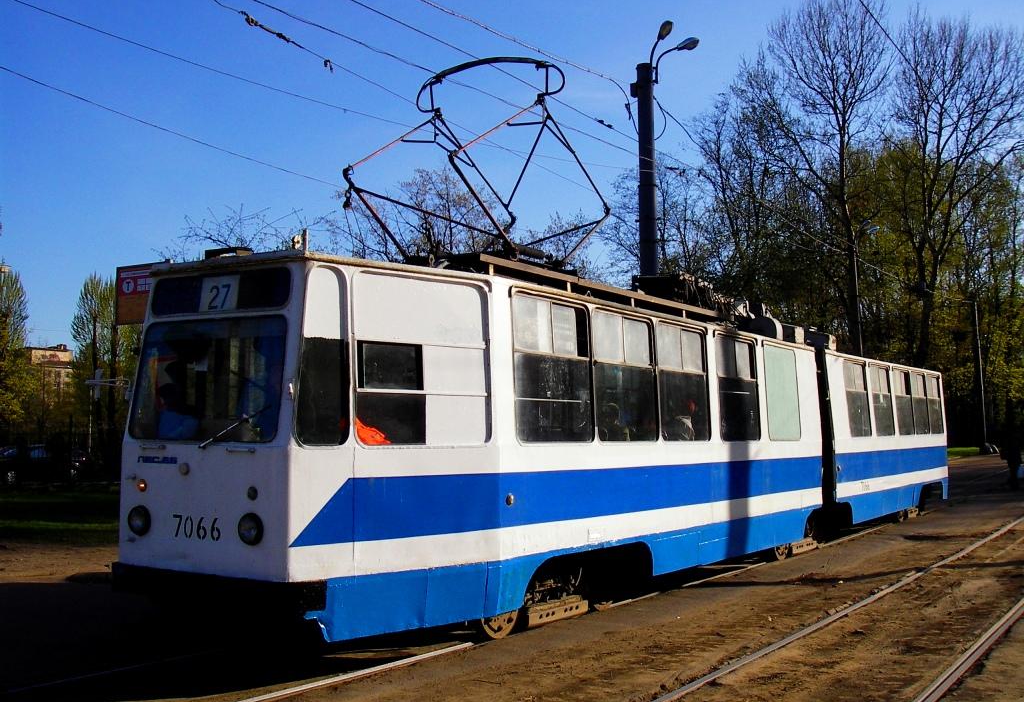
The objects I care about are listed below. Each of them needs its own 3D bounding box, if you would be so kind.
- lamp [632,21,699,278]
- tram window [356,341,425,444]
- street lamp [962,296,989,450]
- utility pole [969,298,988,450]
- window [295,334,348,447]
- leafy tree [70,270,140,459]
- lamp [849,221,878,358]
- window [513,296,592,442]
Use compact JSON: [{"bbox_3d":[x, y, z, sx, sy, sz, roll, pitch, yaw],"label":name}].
[{"bbox_3d":[2.934,-1.574,22.286,0.950,10.094,1.350,-3,-5,33],"label":"lamp"},{"bbox_3d":[-0.926,0.323,8.482,0.080,0.770,0.689,-9,-9,41],"label":"tram window"},{"bbox_3d":[26.005,1.233,63.000,1.150,8.882,0.500,0,-4,0],"label":"street lamp"},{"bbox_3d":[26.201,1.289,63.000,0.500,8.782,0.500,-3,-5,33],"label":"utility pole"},{"bbox_3d":[-1.353,0.291,7.993,0.080,0.767,0.439,-9,-9,41],"label":"window"},{"bbox_3d":[-19.552,0.962,53.995,3.100,9.541,3.100,0,-4,0],"label":"leafy tree"},{"bbox_3d":[13.234,-0.016,42.157,0.950,9.950,1.300,-3,-5,33],"label":"lamp"},{"bbox_3d":[0.369,0.180,10.190,0.080,1.294,1.341,-7,-8,32],"label":"window"}]

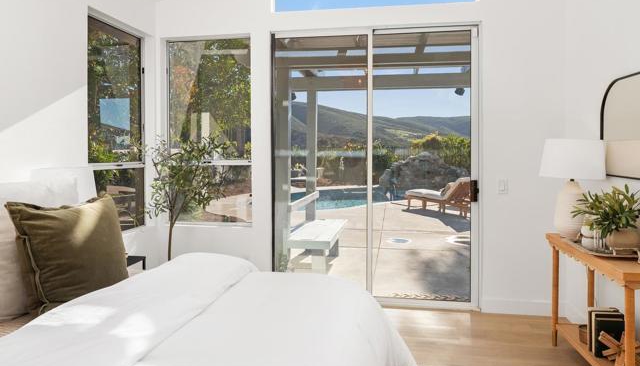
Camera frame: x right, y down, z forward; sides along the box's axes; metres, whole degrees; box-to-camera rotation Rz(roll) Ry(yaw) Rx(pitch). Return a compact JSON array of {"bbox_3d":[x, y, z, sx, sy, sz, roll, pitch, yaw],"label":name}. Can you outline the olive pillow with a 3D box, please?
[{"bbox_3d":[-1.178,0.306,2.080,0.180,0.490,0.500,-28,-9,22],"label":"olive pillow"}]

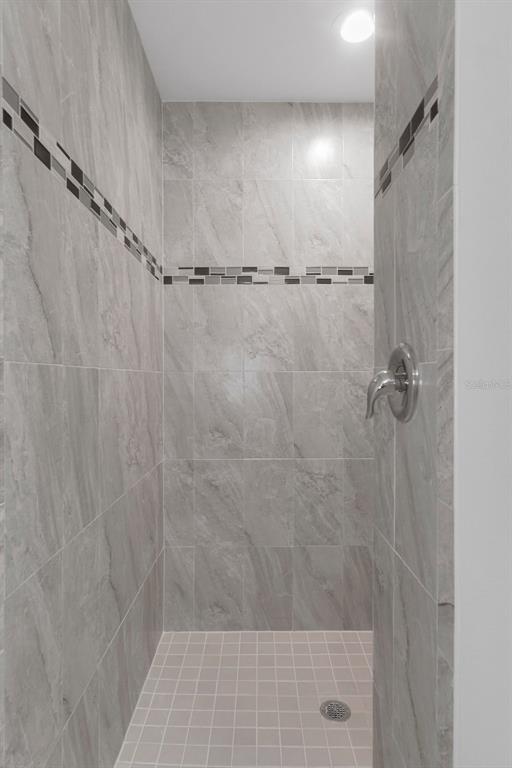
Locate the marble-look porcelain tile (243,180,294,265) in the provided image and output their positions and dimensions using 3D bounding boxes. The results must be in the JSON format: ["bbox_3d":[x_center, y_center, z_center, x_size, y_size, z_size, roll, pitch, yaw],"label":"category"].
[{"bbox_3d":[0.061,-0.788,1.995,0.243,0.421,0.010,0,1,0],"label":"marble-look porcelain tile"}]

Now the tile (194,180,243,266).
[{"bbox_3d":[-0.180,-0.770,1.949,0.237,0.409,0.010,0,1,0],"label":"tile"}]

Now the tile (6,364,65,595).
[{"bbox_3d":[-0.444,0.168,0.817,0.010,0.412,0.214,0,1,0],"label":"tile"}]

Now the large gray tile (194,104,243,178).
[{"bbox_3d":[-0.179,-1.163,1.945,0.236,0.367,0.010,0,1,0],"label":"large gray tile"}]

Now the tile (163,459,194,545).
[{"bbox_3d":[-0.373,0.576,1.961,0.142,0.417,0.010,0,1,0],"label":"tile"}]

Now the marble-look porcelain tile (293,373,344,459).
[{"bbox_3d":[0.301,0.153,1.956,0.243,0.418,0.010,0,1,0],"label":"marble-look porcelain tile"}]

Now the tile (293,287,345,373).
[{"bbox_3d":[0.309,-0.269,2.001,0.246,0.422,0.010,0,1,0],"label":"tile"}]

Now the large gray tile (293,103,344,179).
[{"bbox_3d":[0.306,-1.186,1.990,0.245,0.372,0.010,0,1,0],"label":"large gray tile"}]

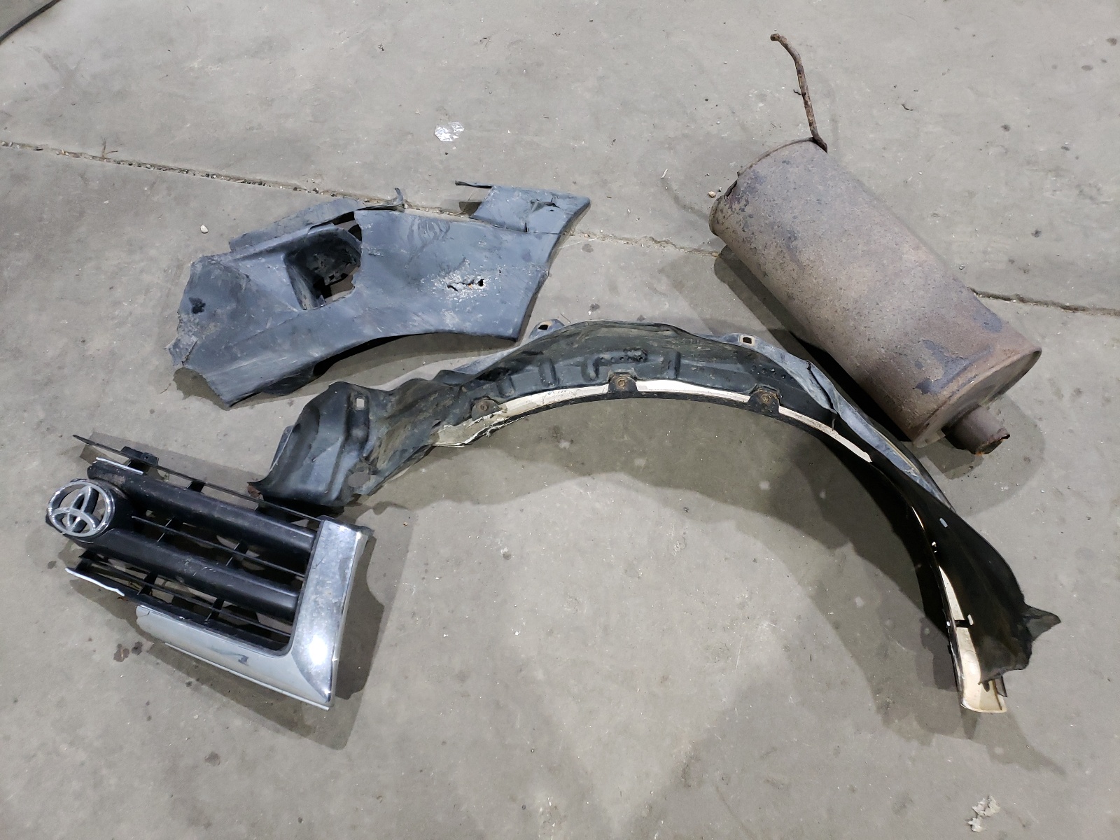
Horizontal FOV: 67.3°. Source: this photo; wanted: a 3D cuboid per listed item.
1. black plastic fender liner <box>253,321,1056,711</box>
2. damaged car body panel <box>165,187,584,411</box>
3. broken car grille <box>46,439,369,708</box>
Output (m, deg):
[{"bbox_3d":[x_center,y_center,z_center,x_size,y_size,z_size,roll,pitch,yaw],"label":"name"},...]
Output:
[{"bbox_3d":[0.130,0.061,1.276,1.164,0.270,0.392,15,61,8],"label":"black plastic fender liner"},{"bbox_3d":[-0.306,-0.270,1.505,0.780,0.130,0.430,-8,58,-5],"label":"damaged car body panel"},{"bbox_3d":[-0.515,0.200,1.207,0.510,0.120,0.255,15,59,9],"label":"broken car grille"}]

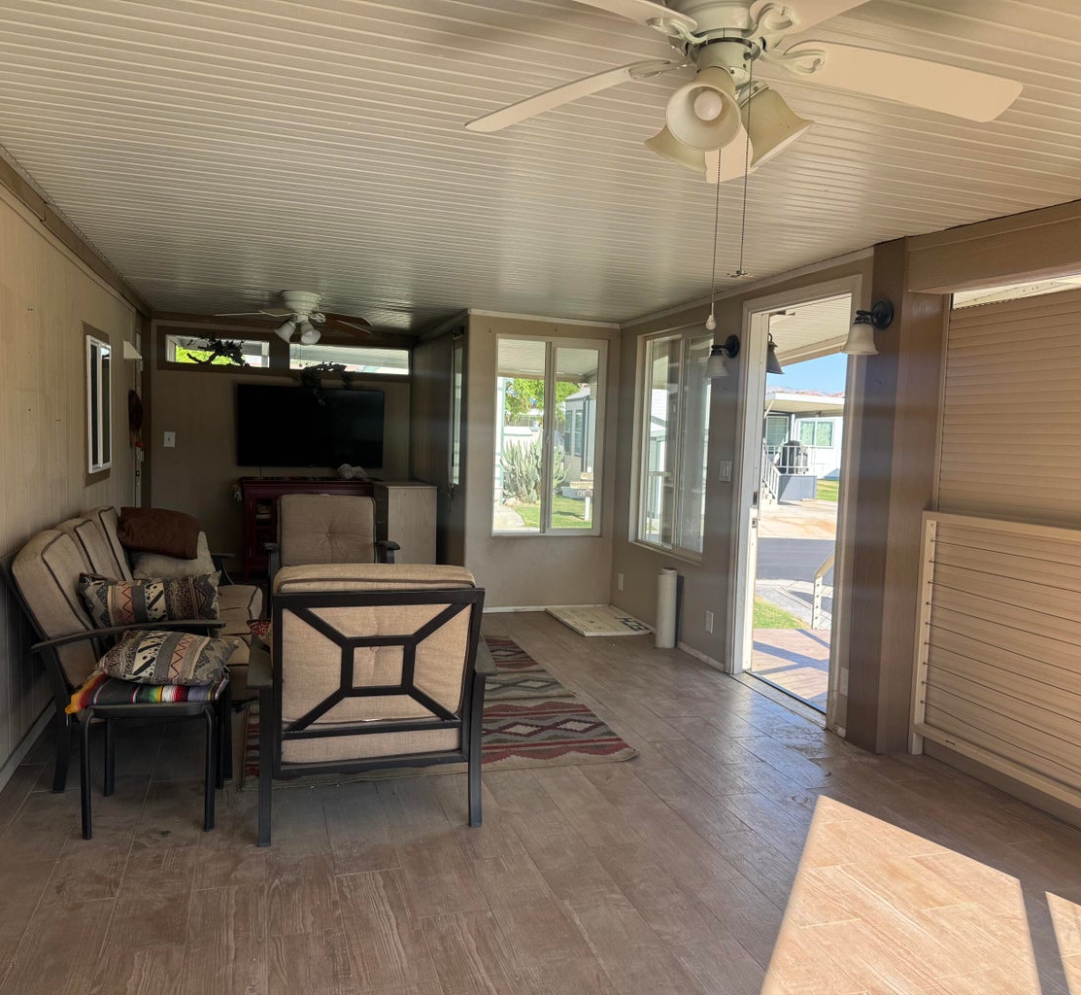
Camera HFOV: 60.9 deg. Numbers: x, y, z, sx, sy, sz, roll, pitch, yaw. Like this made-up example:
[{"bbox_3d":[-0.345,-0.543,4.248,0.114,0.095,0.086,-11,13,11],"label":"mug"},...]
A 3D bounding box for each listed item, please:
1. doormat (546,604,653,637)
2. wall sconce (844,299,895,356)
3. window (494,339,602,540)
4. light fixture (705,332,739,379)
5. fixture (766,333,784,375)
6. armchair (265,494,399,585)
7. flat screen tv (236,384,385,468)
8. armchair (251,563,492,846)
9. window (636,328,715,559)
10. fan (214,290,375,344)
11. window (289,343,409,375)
[{"bbox_3d":[0.392,0.862,6.436,0.489,0.035,0.897,1,4,-16],"label":"doormat"},{"bbox_3d":[1.375,-0.727,3.926,0.206,0.237,0.161,1,4,-16],"label":"wall sconce"},{"bbox_3d":[0.066,-0.442,6.760,0.831,1.441,0.081,1,4,-16],"label":"window"},{"bbox_3d":[0.992,-0.806,5.194,0.206,0.237,0.161,1,4,-16],"label":"light fixture"},{"bbox_3d":[1.306,-0.835,5.320,0.232,0.242,0.181,1,4,-16],"label":"fixture"},{"bbox_3d":[-1.339,0.416,5.797,0.781,0.897,0.856,1,5,-18],"label":"armchair"},{"bbox_3d":[-2.162,-0.661,8.731,1.345,0.761,0.070,1,5,-18],"label":"flat screen tv"},{"bbox_3d":[-0.604,0.628,3.195,0.781,0.912,0.856,1,4,-16],"label":"armchair"},{"bbox_3d":[0.860,-0.366,6.077,0.081,1.411,1.058,1,4,-16],"label":"window"},{"bbox_3d":[-1.628,-1.208,6.221,1.108,0.348,1.108,1,5,-18],"label":"fan"},{"bbox_3d":[-1.836,-1.336,8.905,1.143,0.242,0.091,1,5,-18],"label":"window"}]

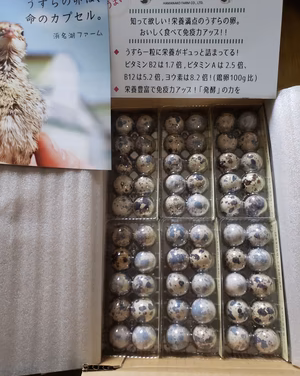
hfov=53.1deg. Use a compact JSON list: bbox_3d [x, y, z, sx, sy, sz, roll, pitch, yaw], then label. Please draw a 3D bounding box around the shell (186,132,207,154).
[{"bbox_3d":[0.061,-0.058,0.397,0.025,0.032,0.025,-1,75,4],"label":"shell"}]

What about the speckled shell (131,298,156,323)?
[{"bbox_3d":[-0.008,0.142,0.349,0.026,0.032,0.026,-1,75,4],"label":"speckled shell"}]

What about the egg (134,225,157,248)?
[{"bbox_3d":[-0.006,0.059,0.368,0.027,0.032,0.027,-1,74,5],"label":"egg"}]

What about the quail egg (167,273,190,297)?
[{"bbox_3d":[0.032,0.110,0.342,0.026,0.033,0.026,-1,75,3],"label":"quail egg"}]

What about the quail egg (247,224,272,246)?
[{"bbox_3d":[0.127,0.055,0.351,0.026,0.033,0.026,-1,75,3],"label":"quail egg"}]

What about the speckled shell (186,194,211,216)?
[{"bbox_3d":[0.059,0.021,0.374,0.027,0.033,0.027,-1,75,4],"label":"speckled shell"}]

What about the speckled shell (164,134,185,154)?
[{"bbox_3d":[0.032,-0.058,0.388,0.025,0.032,0.025,-1,75,3],"label":"speckled shell"}]

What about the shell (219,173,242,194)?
[{"bbox_3d":[0.099,-0.005,0.369,0.025,0.032,0.025,-1,75,3],"label":"shell"}]

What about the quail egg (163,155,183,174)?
[{"bbox_3d":[0.030,-0.031,0.381,0.025,0.032,0.025,-1,75,3],"label":"quail egg"}]

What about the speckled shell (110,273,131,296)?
[{"bbox_3d":[-0.035,0.114,0.355,0.025,0.032,0.025,-1,74,5],"label":"speckled shell"}]

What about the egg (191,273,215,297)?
[{"bbox_3d":[0.062,0.113,0.351,0.026,0.032,0.026,-1,75,4],"label":"egg"}]

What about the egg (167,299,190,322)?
[{"bbox_3d":[0.032,0.139,0.343,0.026,0.032,0.026,-1,74,5],"label":"egg"}]

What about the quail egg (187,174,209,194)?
[{"bbox_3d":[0.059,-0.004,0.372,0.026,0.032,0.026,-1,75,3],"label":"quail egg"}]

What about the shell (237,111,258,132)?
[{"bbox_3d":[0.130,-0.088,0.398,0.025,0.032,0.025,-1,74,5],"label":"shell"}]

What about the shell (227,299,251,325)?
[{"bbox_3d":[0.099,0.138,0.337,0.026,0.032,0.026,-1,74,5],"label":"shell"}]

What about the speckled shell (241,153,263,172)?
[{"bbox_3d":[0.130,-0.033,0.383,0.026,0.032,0.026,-1,75,3],"label":"speckled shell"}]

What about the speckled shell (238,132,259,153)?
[{"bbox_3d":[0.129,-0.060,0.390,0.025,0.032,0.025,-1,75,3],"label":"speckled shell"}]

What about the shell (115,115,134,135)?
[{"bbox_3d":[-0.034,-0.087,0.410,0.025,0.032,0.025,-1,75,4],"label":"shell"}]

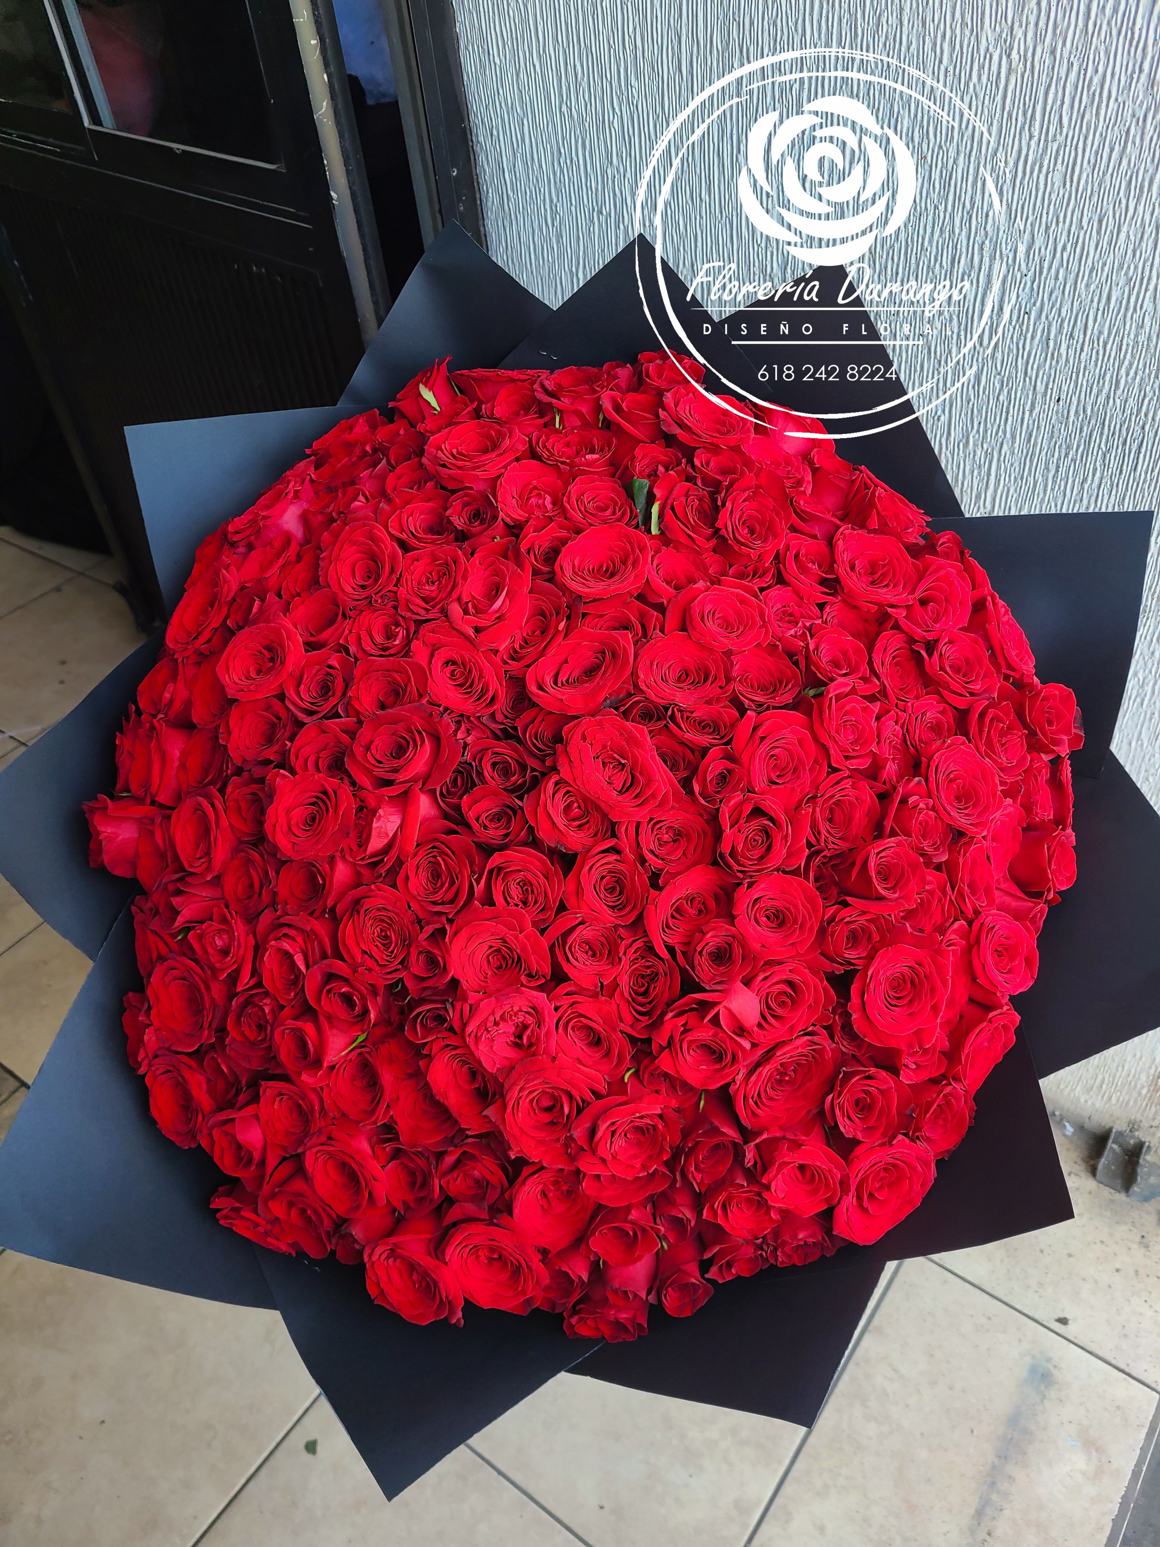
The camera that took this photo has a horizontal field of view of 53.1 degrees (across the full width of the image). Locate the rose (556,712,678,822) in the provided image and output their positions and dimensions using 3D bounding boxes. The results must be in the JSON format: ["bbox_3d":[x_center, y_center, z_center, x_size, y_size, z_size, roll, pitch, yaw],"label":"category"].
[{"bbox_3d":[0.023,-0.003,0.770,0.077,0.050,0.077,2,73,-8],"label":"rose"}]

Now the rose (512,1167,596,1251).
[{"bbox_3d":[-0.016,0.274,0.731,0.055,0.044,0.055,0,80,3],"label":"rose"}]

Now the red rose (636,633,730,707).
[{"bbox_3d":[0.076,-0.065,0.860,0.067,0.052,0.067,0,59,3],"label":"red rose"}]

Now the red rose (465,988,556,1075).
[{"bbox_3d":[-0.048,0.178,0.800,0.060,0.060,0.044,-4,0,3],"label":"red rose"}]

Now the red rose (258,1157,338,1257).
[{"bbox_3d":[-0.206,0.317,0.860,0.066,0.066,0.052,-1,21,7],"label":"red rose"}]

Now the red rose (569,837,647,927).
[{"bbox_3d":[0.020,0.079,0.820,0.059,0.046,0.059,0,77,1],"label":"red rose"}]

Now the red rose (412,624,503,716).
[{"bbox_3d":[-0.091,-0.076,0.855,0.068,0.050,0.068,-1,67,7],"label":"red rose"}]

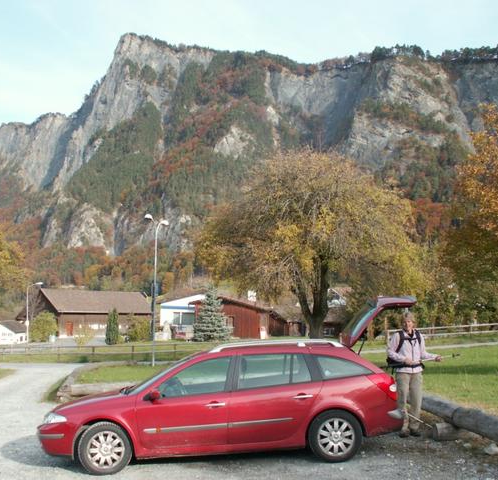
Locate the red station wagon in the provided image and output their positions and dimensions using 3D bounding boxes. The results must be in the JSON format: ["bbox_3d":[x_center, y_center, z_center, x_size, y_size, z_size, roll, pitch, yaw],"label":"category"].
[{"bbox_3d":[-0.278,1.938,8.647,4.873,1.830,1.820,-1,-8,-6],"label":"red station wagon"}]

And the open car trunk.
[{"bbox_3d":[1.744,1.119,8.976,1.010,0.660,1.200,-1,-8,-6],"label":"open car trunk"}]

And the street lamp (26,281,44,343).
[{"bbox_3d":[-20.765,6.949,62.642,1.603,6.064,0.350,0,-8,0],"label":"street lamp"}]

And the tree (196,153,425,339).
[{"bbox_3d":[4.270,0.111,46.437,16.218,13.758,15.407,0,-8,0],"label":"tree"}]

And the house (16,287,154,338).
[{"bbox_3d":[-22.211,10.379,90.506,10.129,6.512,15.435,-8,-11,43],"label":"house"}]

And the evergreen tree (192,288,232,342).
[{"bbox_3d":[-2.859,5.822,50.683,2.976,4.359,2.976,0,-8,0],"label":"evergreen tree"}]

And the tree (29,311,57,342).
[{"bbox_3d":[-19.512,8.304,61.442,2.659,2.823,2.659,0,-8,0],"label":"tree"}]

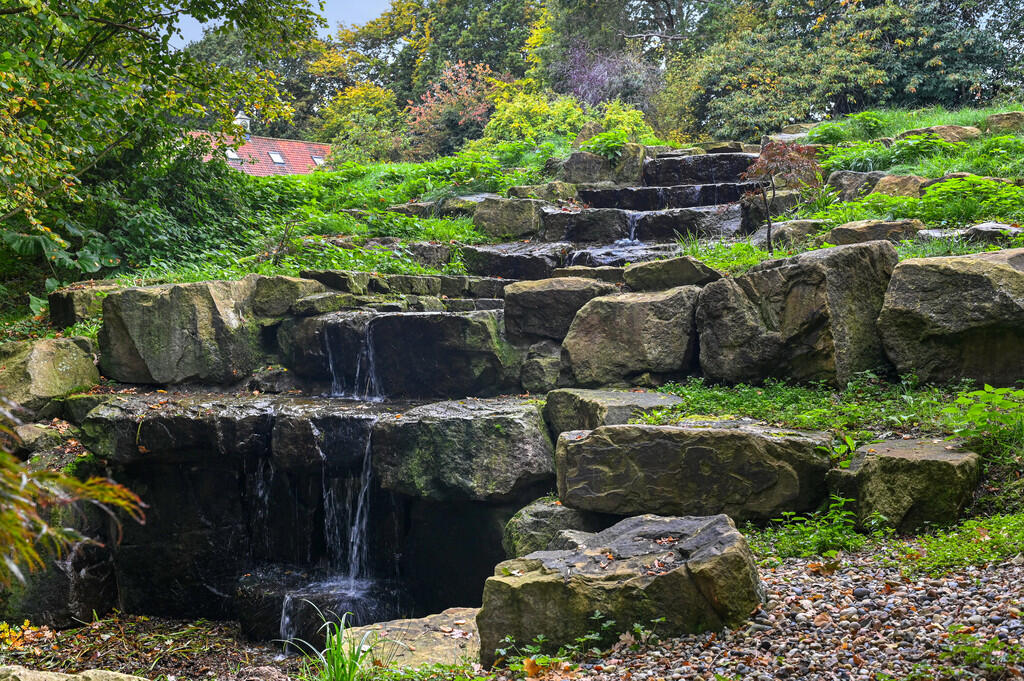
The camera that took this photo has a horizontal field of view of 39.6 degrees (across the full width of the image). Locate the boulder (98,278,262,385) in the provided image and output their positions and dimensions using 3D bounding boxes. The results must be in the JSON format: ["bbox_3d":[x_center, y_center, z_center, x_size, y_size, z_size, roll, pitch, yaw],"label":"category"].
[{"bbox_3d":[-1.638,-0.052,7.080,0.722,0.510,0.420,0,6,0],"label":"boulder"}]

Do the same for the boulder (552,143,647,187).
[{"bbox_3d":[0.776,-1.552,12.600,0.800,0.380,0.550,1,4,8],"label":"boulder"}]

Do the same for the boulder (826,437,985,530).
[{"bbox_3d":[1.790,0.661,6.550,0.620,0.380,0.500,0,6,0],"label":"boulder"}]

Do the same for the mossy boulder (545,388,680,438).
[{"bbox_3d":[0.495,0.405,6.850,0.523,0.263,0.550,3,6,26],"label":"mossy boulder"}]

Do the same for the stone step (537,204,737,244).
[{"bbox_3d":[0.797,-0.734,8.950,1.275,0.251,0.500,0,6,0],"label":"stone step"}]

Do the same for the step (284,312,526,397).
[{"bbox_3d":[-0.529,0.060,7.000,1.170,0.400,0.600,0,6,0],"label":"step"}]

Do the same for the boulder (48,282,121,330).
[{"bbox_3d":[-2.255,-0.186,7.600,0.325,0.253,0.330,-5,8,-40],"label":"boulder"}]

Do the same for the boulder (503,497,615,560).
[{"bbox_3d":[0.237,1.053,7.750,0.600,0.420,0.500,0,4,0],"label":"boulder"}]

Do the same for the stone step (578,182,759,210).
[{"bbox_3d":[1.031,-0.953,9.400,1.210,0.187,0.500,0,6,0],"label":"stone step"}]

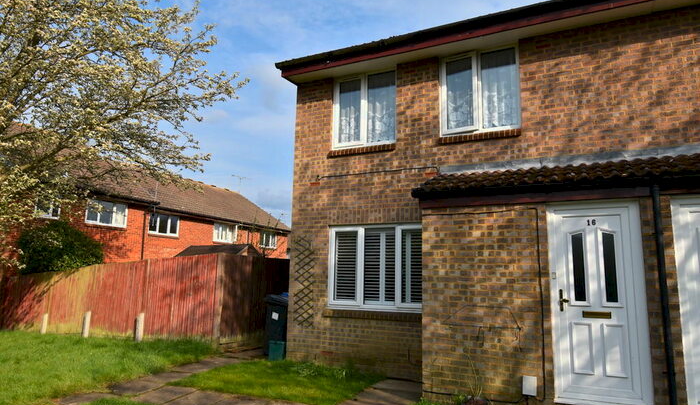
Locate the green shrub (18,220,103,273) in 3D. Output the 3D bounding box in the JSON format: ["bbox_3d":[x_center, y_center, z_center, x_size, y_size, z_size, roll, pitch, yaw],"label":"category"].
[{"bbox_3d":[-7.718,1.750,11.309,1.950,2.600,1.800,6,-10,-33],"label":"green shrub"}]

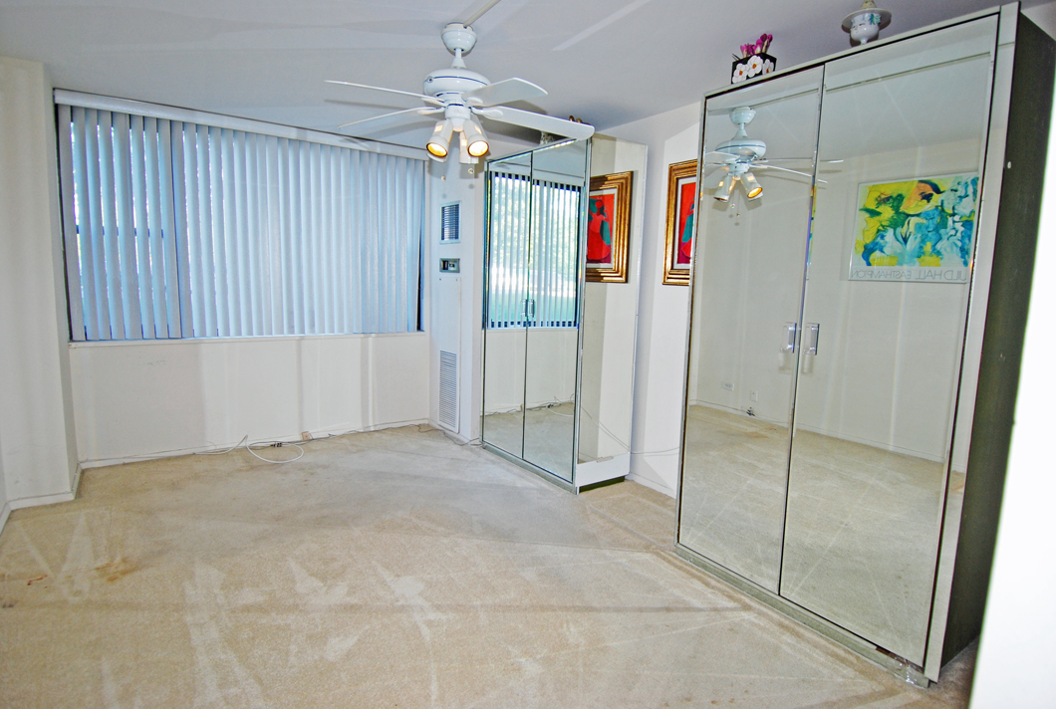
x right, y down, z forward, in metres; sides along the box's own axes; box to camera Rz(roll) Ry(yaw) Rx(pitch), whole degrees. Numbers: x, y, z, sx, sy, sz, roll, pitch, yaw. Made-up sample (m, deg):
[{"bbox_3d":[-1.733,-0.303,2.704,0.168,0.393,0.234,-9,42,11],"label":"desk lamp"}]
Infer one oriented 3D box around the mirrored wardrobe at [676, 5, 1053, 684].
[{"bbox_3d":[1.300,-0.030,2.243,0.547,2.163,1.099,-3,8,-34],"label":"mirrored wardrobe"}]

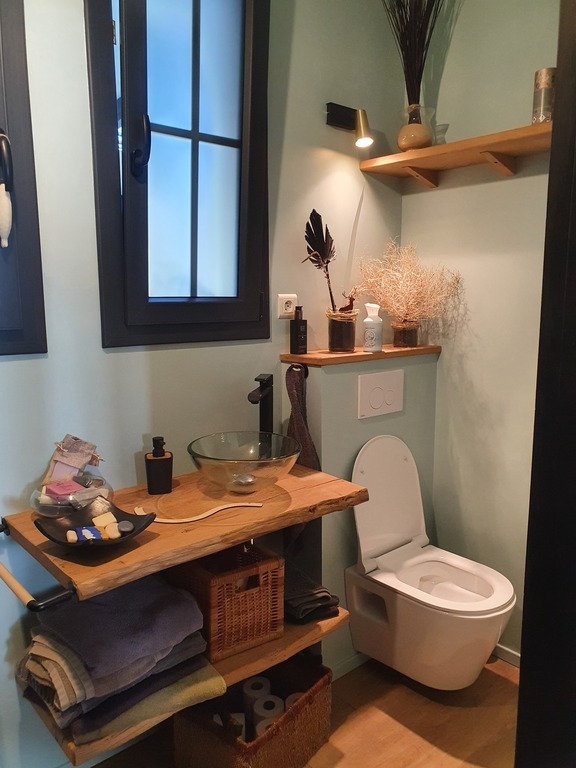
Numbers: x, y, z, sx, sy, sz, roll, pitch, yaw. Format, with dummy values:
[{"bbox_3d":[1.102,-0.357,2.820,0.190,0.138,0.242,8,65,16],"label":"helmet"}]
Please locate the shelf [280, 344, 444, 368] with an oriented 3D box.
[{"bbox_3d":[0.289,-0.112,2.140,0.673,0.024,0.204,-8,11,-41],"label":"shelf"}]

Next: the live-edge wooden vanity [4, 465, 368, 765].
[{"bbox_3d":[-0.239,0.558,1.620,0.865,0.474,0.485,-8,12,-40],"label":"live-edge wooden vanity"}]

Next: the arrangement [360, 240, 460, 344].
[{"bbox_3d":[0.438,-0.339,2.201,0.344,0.407,0.283,-8,12,-40],"label":"arrangement"}]

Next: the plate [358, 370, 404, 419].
[{"bbox_3d":[0.334,0.033,2.079,0.248,0.153,0.011,-8,11,-41],"label":"plate"}]

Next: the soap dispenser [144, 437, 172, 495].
[{"bbox_3d":[-0.362,0.226,1.627,0.075,0.156,0.065,-4,9,-22],"label":"soap dispenser"}]

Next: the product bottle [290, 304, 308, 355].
[{"bbox_3d":[0.037,-0.184,2.001,0.043,0.163,0.043,-8,11,-41],"label":"product bottle"}]

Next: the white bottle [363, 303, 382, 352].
[{"bbox_3d":[0.310,-0.204,2.091,0.066,0.173,0.066,3,9,23],"label":"white bottle"}]

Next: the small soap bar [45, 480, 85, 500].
[{"bbox_3d":[-0.560,0.264,1.446,0.060,0.025,0.085,-8,12,-40],"label":"small soap bar"}]

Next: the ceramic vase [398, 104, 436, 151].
[{"bbox_3d":[0.466,-0.921,2.097,0.126,0.183,0.126,0,9,0],"label":"ceramic vase"}]

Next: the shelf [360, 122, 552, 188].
[{"bbox_3d":[0.660,-0.757,1.946,0.254,0.093,0.872,-8,12,-40],"label":"shelf"}]

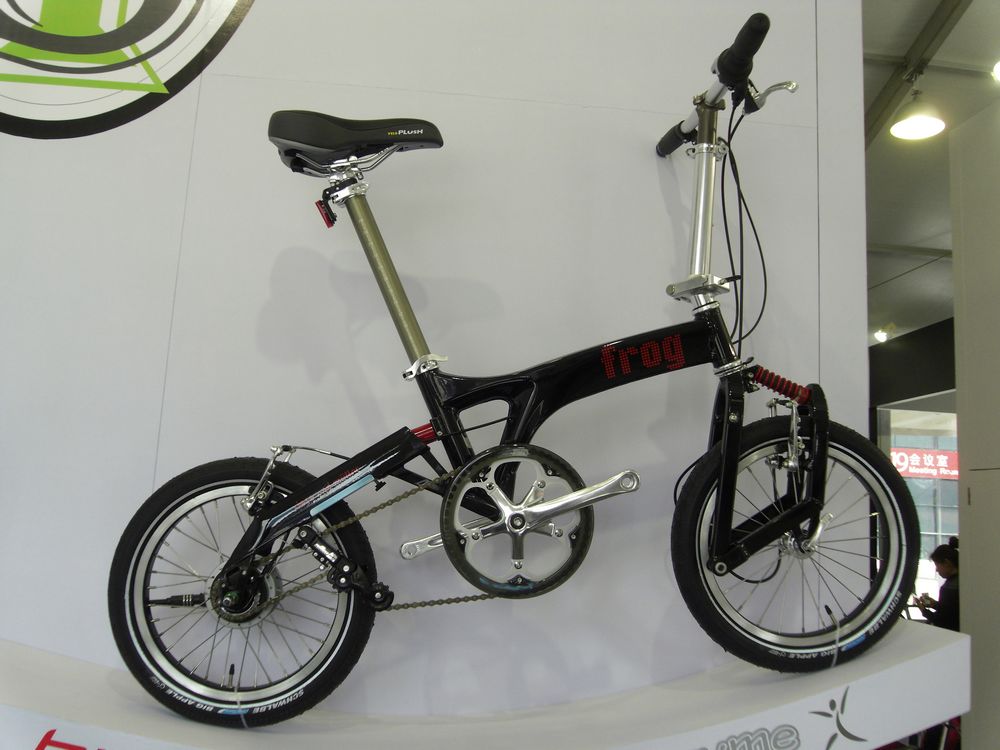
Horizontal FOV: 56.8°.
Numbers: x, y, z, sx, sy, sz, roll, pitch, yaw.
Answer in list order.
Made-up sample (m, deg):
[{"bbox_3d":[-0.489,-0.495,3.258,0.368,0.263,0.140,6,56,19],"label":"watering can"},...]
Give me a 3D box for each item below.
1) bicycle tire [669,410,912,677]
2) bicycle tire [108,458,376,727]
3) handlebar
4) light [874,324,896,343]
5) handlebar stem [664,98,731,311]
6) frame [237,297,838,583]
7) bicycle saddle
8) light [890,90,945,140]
[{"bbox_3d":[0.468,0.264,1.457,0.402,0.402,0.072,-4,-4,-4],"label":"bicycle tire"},{"bbox_3d":[-0.387,0.326,1.394,0.402,0.402,0.052,-4,-4,-4],"label":"bicycle tire"},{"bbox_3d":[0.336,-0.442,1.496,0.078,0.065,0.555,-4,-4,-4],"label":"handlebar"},{"bbox_3d":[3.962,-0.426,9.500,0.210,0.190,0.220,-2,-11,31],"label":"light"},{"bbox_3d":[0.322,-0.282,1.484,0.100,0.350,0.065,2,-4,-4],"label":"handlebar stem"},{"bbox_3d":[0.045,0.115,1.438,0.925,0.420,0.130,-4,-4,-4],"label":"frame"},{"bbox_3d":[-0.226,-0.365,1.453,0.272,0.085,0.160,0,-4,-4],"label":"bicycle saddle"},{"bbox_3d":[3.441,-2.197,7.626,0.440,0.330,0.440,3,-9,0],"label":"light"}]

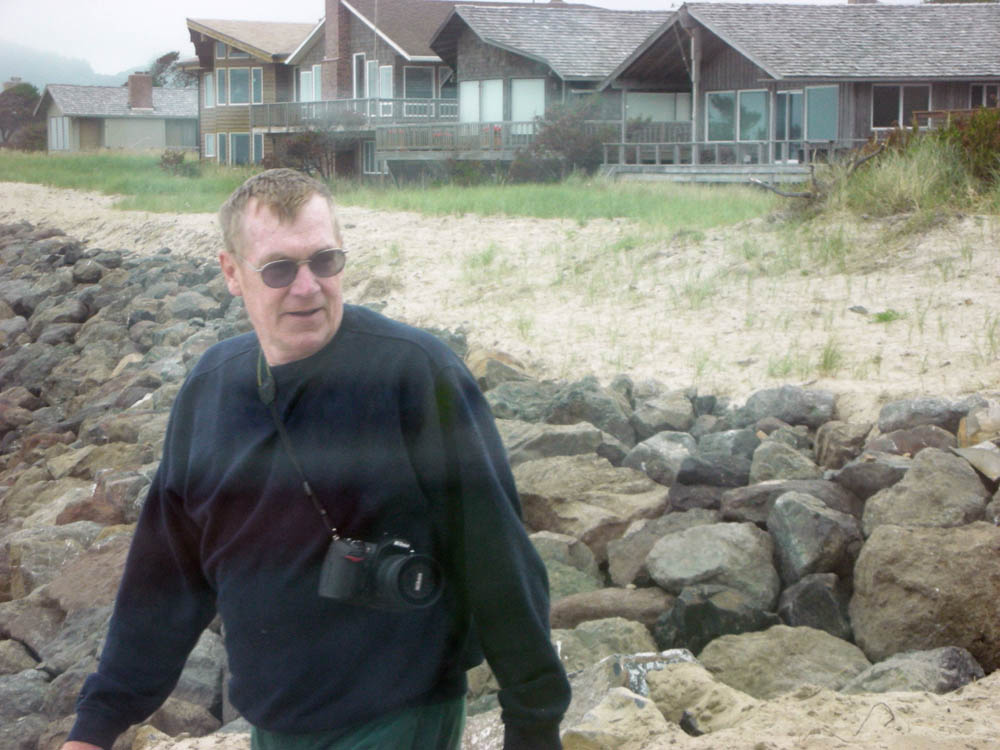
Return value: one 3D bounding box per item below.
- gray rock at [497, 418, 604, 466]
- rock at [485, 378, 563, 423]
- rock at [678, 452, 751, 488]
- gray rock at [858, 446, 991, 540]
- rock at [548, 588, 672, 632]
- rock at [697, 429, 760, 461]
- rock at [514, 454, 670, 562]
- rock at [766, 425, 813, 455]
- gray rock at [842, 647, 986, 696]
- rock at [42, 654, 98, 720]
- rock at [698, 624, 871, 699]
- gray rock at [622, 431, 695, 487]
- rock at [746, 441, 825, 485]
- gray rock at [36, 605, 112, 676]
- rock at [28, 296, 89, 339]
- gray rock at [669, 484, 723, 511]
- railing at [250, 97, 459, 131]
[{"bbox_3d":[0.222,0.334,14.800,0.550,0.260,0.450,0,4,0],"label":"gray rock"},{"bbox_3d":[0.138,0.155,17.800,0.460,0.270,0.360,0,5,0],"label":"rock"},{"bbox_3d":[1.139,0.512,16.100,0.410,0.210,0.340,0,4,0],"label":"rock"},{"bbox_3d":[1.894,0.518,13.500,0.560,0.390,0.430,0,5,0],"label":"gray rock"},{"bbox_3d":[0.408,0.877,11.300,0.460,0.200,0.340,0,4,0],"label":"rock"},{"bbox_3d":[1.311,0.422,17.400,0.380,0.240,0.340,0,4,0],"label":"rock"},{"bbox_3d":[0.397,0.590,13.300,0.700,0.440,0.580,0,4,0],"label":"rock"},{"bbox_3d":[1.527,0.356,16.000,0.250,0.180,0.220,0,5,0],"label":"rock"},{"bbox_3d":[1.391,1.004,10.200,0.470,0.210,0.400,0,4,0],"label":"gray rock"},{"bbox_3d":[-1.582,1.150,11.200,0.250,0.240,0.240,0,4,0],"label":"rock"},{"bbox_3d":[0.957,0.974,10.200,0.580,0.270,0.420,0,5,0],"label":"rock"},{"bbox_3d":[0.862,0.462,16.600,0.390,0.290,0.360,0,4,0],"label":"gray rock"},{"bbox_3d":[1.553,0.487,16.500,0.410,0.260,0.360,0,4,0],"label":"rock"},{"bbox_3d":[-1.486,0.952,10.800,0.340,0.280,0.340,0,4,0],"label":"gray rock"},{"bbox_3d":[-4.075,-0.531,28.000,0.590,0.380,0.500,0,4,0],"label":"rock"},{"bbox_3d":[0.917,0.582,14.300,0.310,0.180,0.280,0,4,0],"label":"gray rock"},{"bbox_3d":[-5.760,-10.132,118.200,3.300,1.150,14.000,-2,4,-23],"label":"railing"}]

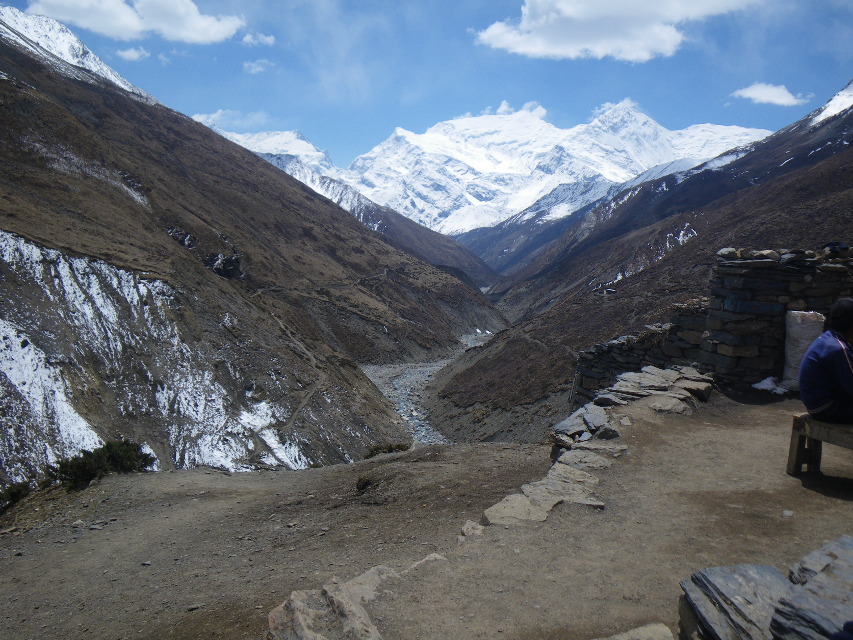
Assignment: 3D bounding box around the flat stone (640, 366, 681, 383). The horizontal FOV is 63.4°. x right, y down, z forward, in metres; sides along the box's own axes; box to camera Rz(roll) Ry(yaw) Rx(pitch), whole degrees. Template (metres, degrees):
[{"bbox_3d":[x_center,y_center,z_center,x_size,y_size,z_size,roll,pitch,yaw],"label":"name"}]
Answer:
[{"bbox_3d":[2.513,0.581,7.400,0.270,0.060,0.500,-2,9,-13],"label":"flat stone"}]

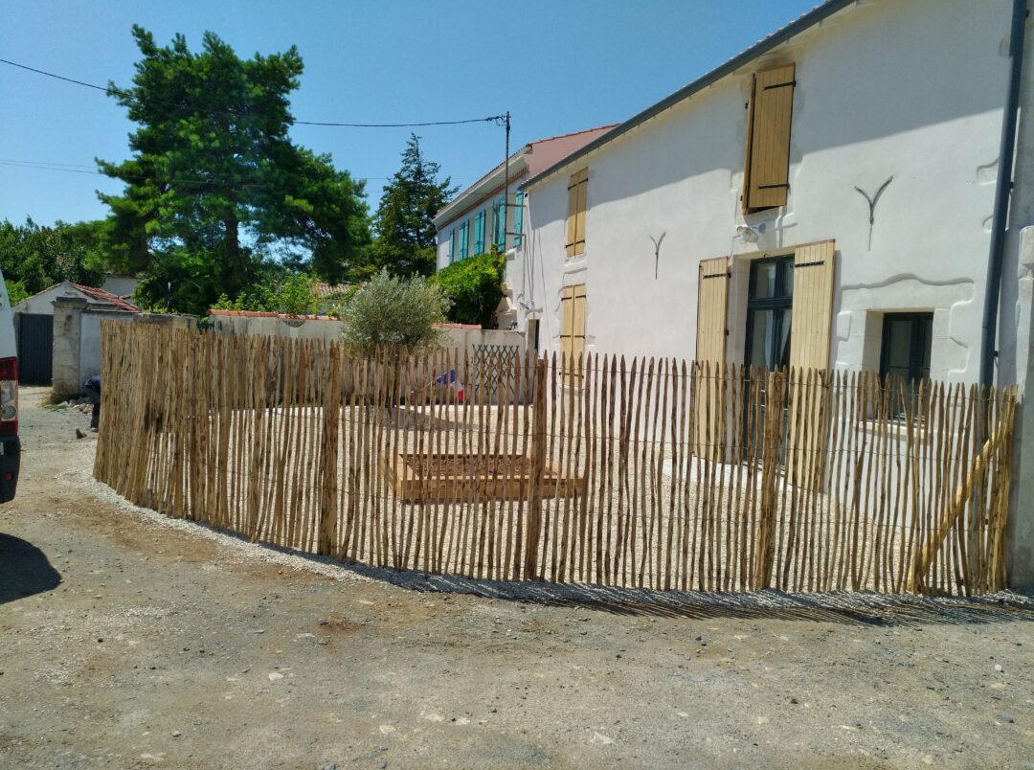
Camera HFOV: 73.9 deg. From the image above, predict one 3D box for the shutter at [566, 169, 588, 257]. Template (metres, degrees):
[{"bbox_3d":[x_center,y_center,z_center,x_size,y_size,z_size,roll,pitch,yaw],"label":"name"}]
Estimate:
[{"bbox_3d":[1.041,-2.960,11.930,0.100,1.401,0.823,0,5,-18],"label":"shutter"}]

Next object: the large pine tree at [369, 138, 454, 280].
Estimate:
[{"bbox_3d":[-4.756,-6.249,31.717,3.835,10.472,3.835,1,5,-9],"label":"large pine tree"}]

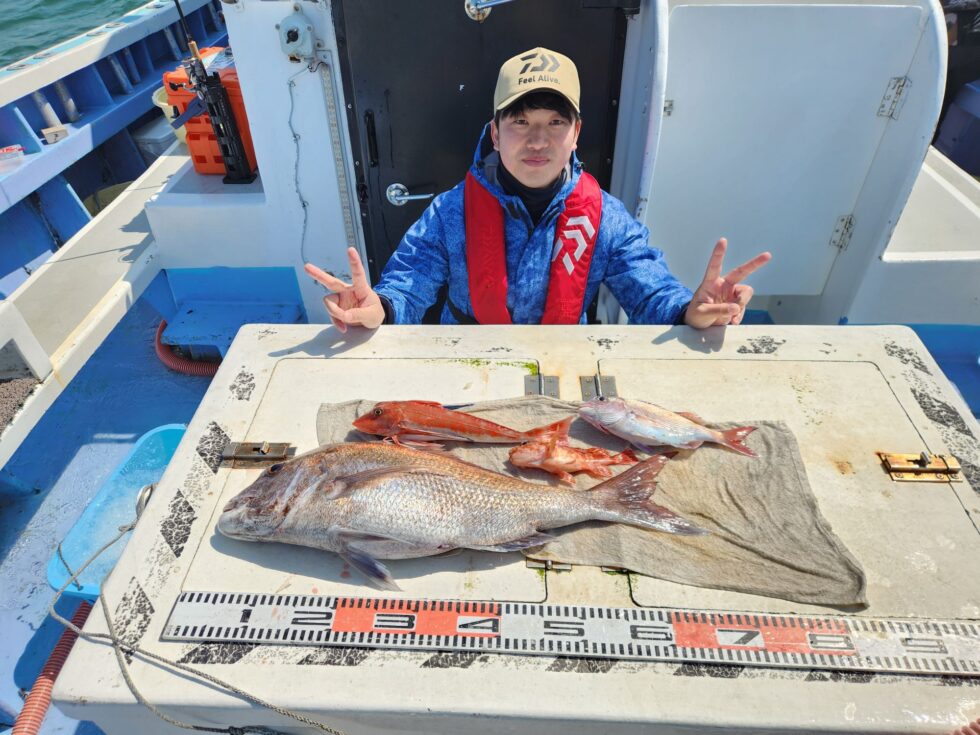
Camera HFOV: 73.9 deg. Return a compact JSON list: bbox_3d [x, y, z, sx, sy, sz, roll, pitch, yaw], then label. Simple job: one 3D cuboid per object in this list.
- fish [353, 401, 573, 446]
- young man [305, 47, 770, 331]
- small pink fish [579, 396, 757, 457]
[{"bbox_3d":[-0.045,0.083,0.958,0.325,0.072,0.058,1,-3,2],"label":"fish"},{"bbox_3d":[0.097,-0.141,1.403,0.800,1.020,0.520,1,40,2],"label":"young man"},{"bbox_3d":[0.260,0.081,0.960,0.252,0.047,0.080,11,50,10],"label":"small pink fish"}]

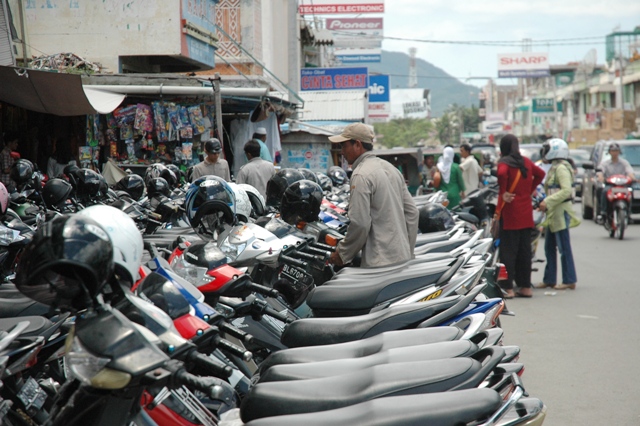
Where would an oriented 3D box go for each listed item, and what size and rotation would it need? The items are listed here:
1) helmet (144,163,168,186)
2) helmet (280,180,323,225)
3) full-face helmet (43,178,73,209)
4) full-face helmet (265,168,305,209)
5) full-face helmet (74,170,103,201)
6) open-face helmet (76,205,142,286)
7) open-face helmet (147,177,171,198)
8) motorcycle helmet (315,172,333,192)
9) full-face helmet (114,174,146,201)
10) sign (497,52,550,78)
[{"bbox_3d":[-1.878,-0.432,21.500,0.260,0.270,0.310,-2,2,-30],"label":"helmet"},{"bbox_3d":[-0.119,-0.068,12.100,0.260,0.275,0.310,0,2,18],"label":"helmet"},{"bbox_3d":[-2.322,-0.165,16.500,0.300,0.280,0.260,0,2,30],"label":"full-face helmet"},{"bbox_3d":[-0.248,-0.173,13.200,0.260,0.270,0.320,1,3,30],"label":"full-face helmet"},{"bbox_3d":[-2.154,-0.266,17.400,0.260,0.280,0.310,-2,2,-15],"label":"full-face helmet"},{"bbox_3d":[-0.743,0.119,6.600,0.260,0.280,0.320,-1,2,-24],"label":"open-face helmet"},{"bbox_3d":[-1.754,-0.272,20.300,0.250,0.250,0.300,0,2,18],"label":"open-face helmet"},{"bbox_3d":[0.028,-0.343,21.000,0.250,0.260,0.300,-2,2,-24],"label":"motorcycle helmet"},{"bbox_3d":[-1.727,-0.228,17.000,0.260,0.260,0.310,1,3,30],"label":"full-face helmet"},{"bbox_3d":[15.271,-11.069,140.000,4.000,1.950,0.300,0,2,12],"label":"sign"}]

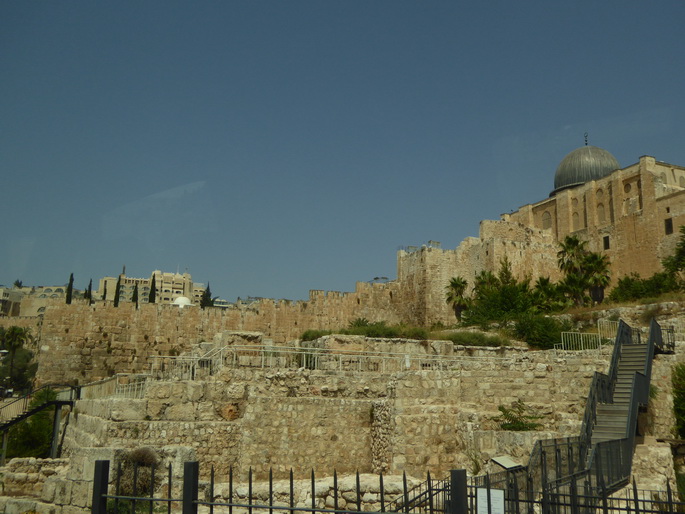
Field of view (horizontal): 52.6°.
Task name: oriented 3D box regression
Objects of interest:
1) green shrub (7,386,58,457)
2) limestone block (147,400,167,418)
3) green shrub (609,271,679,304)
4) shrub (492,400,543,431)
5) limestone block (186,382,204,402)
[{"bbox_3d":[-16.665,8.947,37.000,2.800,3.800,2.500,0,-11,0],"label":"green shrub"},{"bbox_3d":[-7.579,6.251,28.300,0.740,0.740,0.650,0,-11,0],"label":"limestone block"},{"bbox_3d":[25.203,2.554,58.000,5.900,2.400,3.200,0,-11,0],"label":"green shrub"},{"bbox_3d":[6.569,5.949,26.000,1.900,1.100,1.300,0,-11,0],"label":"shrub"},{"bbox_3d":[-6.036,5.554,28.500,0.740,0.780,0.650,0,-11,0],"label":"limestone block"}]

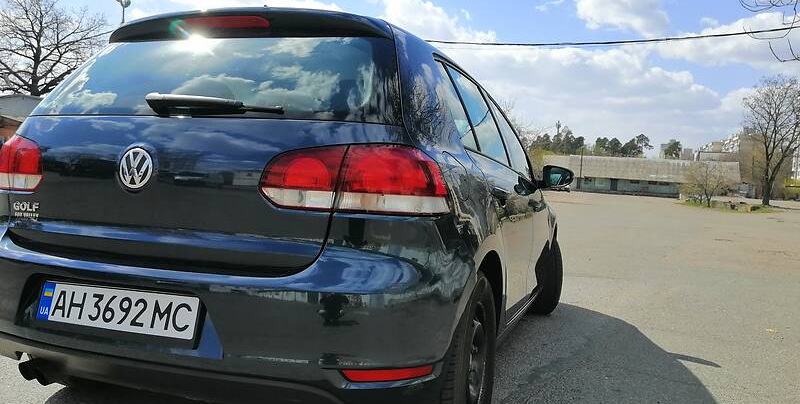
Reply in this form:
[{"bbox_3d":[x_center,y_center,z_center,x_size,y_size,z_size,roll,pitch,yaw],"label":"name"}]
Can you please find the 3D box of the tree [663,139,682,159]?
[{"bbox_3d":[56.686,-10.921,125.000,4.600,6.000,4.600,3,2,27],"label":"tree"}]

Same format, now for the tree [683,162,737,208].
[{"bbox_3d":[25.238,-1.427,49.000,4.200,3.600,4.000,4,2,30],"label":"tree"}]

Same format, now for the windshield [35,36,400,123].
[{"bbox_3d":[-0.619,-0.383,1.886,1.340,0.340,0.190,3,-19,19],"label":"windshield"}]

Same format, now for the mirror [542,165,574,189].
[{"bbox_3d":[0.961,-0.154,3.642,0.185,0.150,0.110,3,2,19],"label":"mirror"}]

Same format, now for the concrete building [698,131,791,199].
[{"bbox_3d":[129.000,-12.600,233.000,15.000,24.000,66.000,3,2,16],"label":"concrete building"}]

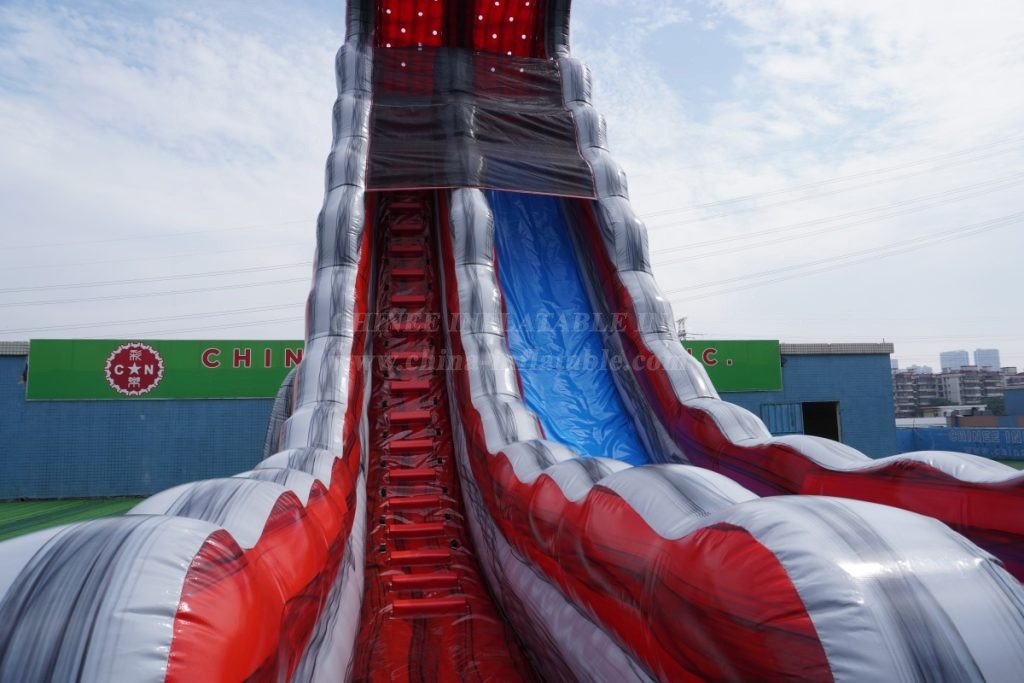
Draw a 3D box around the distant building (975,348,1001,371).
[{"bbox_3d":[626.980,60.330,893.990,25.000,98.460,20.000,-4,-8,25],"label":"distant building"}]

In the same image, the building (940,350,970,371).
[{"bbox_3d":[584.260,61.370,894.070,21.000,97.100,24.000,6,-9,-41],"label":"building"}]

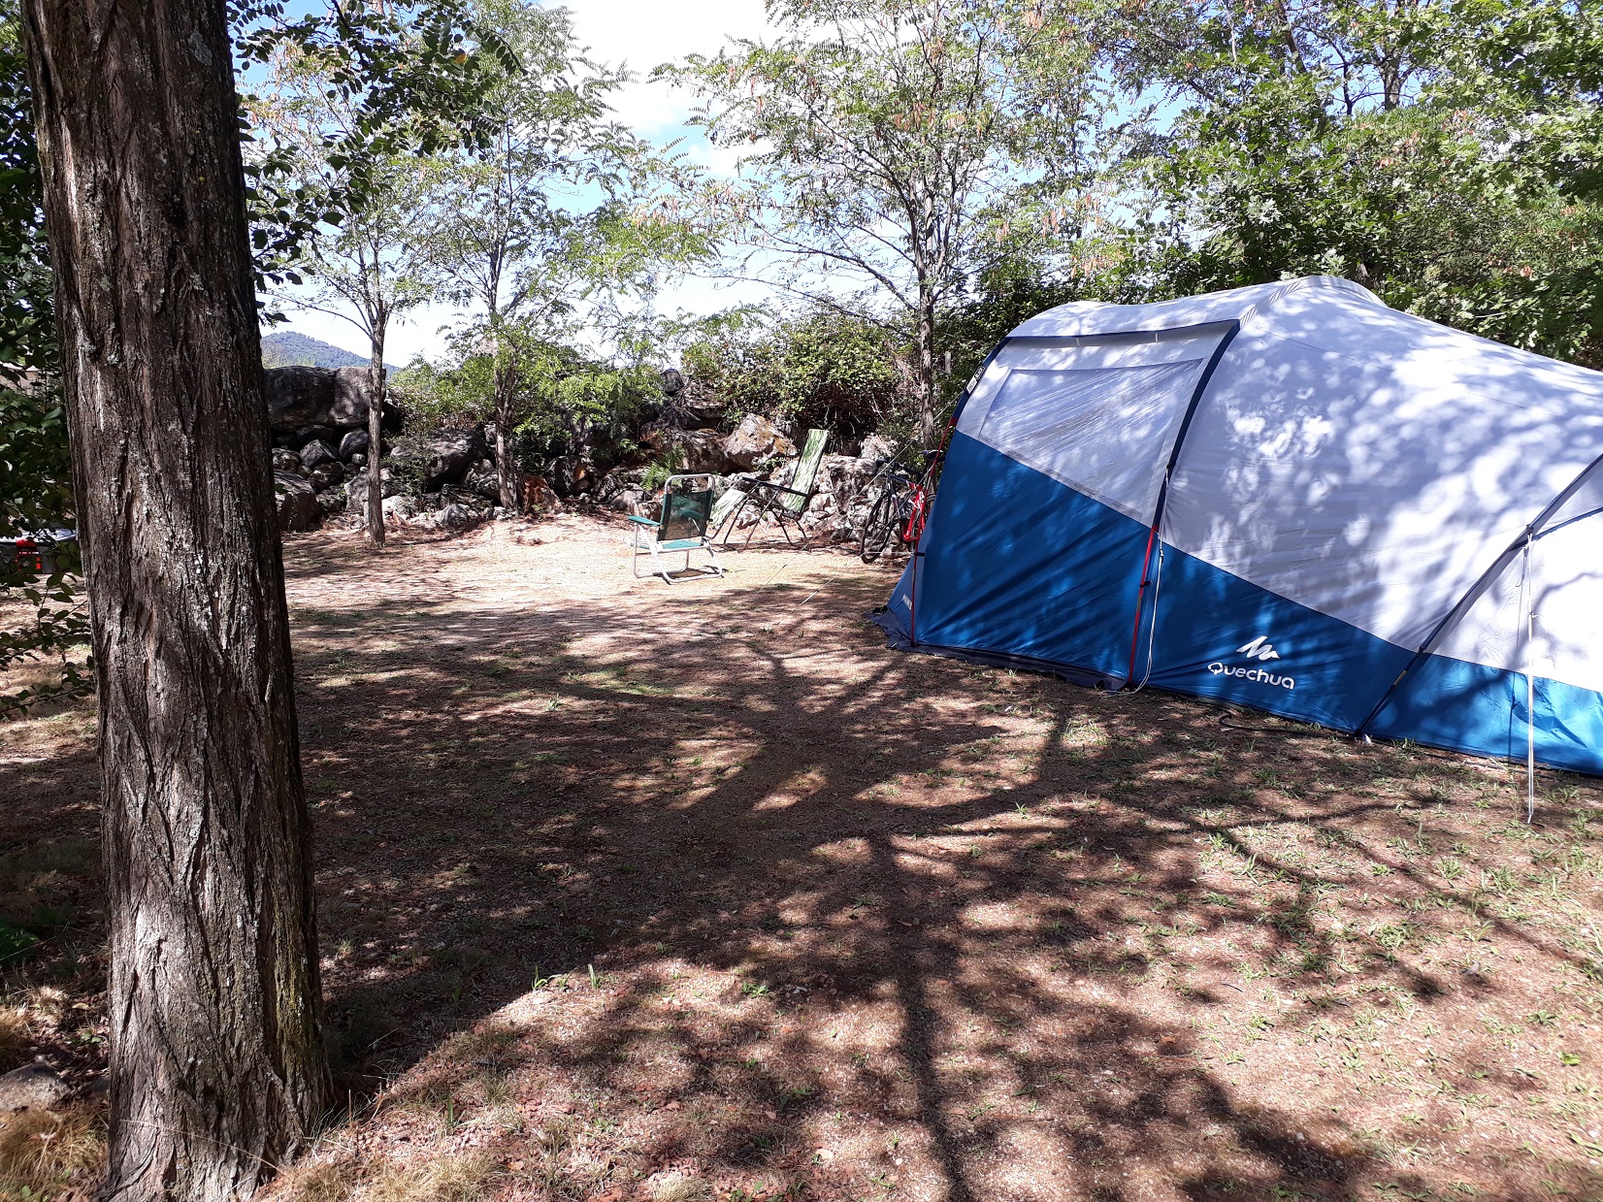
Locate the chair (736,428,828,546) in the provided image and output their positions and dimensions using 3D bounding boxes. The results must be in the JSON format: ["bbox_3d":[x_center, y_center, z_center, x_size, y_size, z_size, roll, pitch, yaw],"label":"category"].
[{"bbox_3d":[-0.280,-1.120,12.200,1.000,1.100,0.620,-4,10,-23],"label":"chair"}]

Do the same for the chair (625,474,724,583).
[{"bbox_3d":[-1.020,-0.615,10.130,0.580,0.860,0.620,-9,13,-43],"label":"chair"}]

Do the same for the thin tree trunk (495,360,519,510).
[{"bbox_3d":[-3.530,-1.990,15.000,0.240,1.800,0.240,0,9,0],"label":"thin tree trunk"}]

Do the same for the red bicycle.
[{"bbox_3d":[0.950,-0.890,11.400,0.570,0.990,1.660,18,16,26],"label":"red bicycle"}]

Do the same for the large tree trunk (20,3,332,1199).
[{"bbox_3d":[-1.170,0.020,2.390,0.390,2.220,0.390,-5,10,-26],"label":"large tree trunk"}]

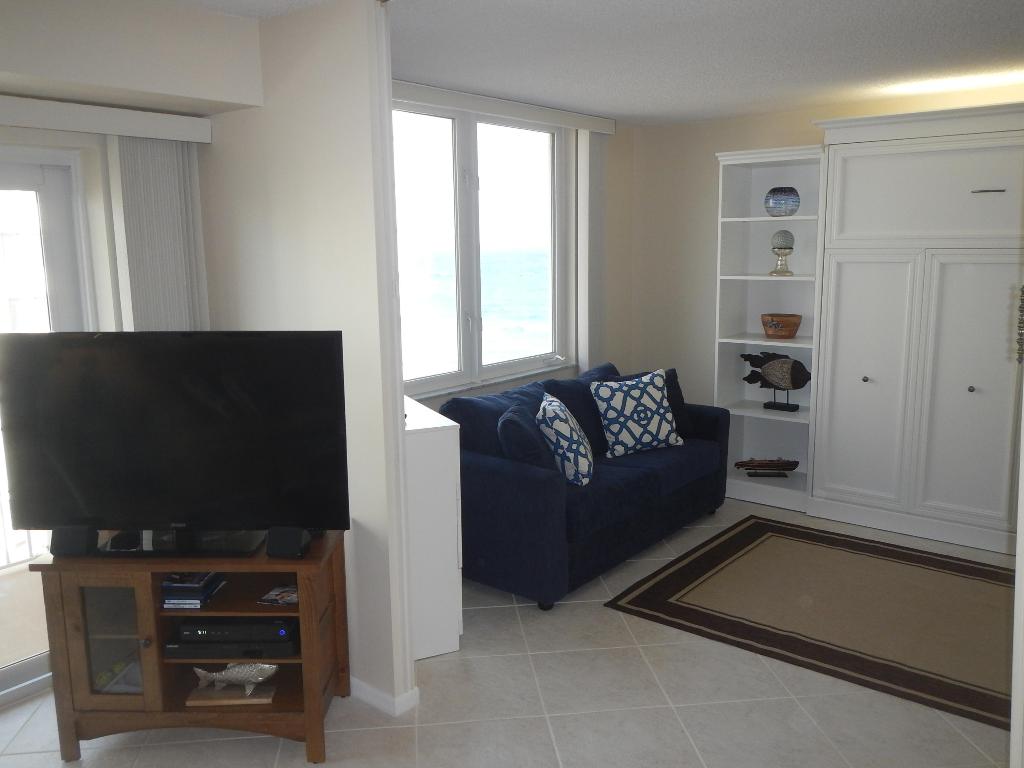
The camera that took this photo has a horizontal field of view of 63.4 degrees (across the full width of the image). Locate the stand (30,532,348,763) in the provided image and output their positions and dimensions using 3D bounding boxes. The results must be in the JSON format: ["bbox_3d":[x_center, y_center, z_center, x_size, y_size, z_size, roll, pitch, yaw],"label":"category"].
[{"bbox_3d":[-1.046,0.865,2.878,0.940,0.685,0.460,-1,10,1],"label":"stand"}]

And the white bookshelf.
[{"bbox_3d":[1.647,-0.333,5.210,0.650,2.160,0.420,7,13,40],"label":"white bookshelf"}]

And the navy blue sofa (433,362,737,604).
[{"bbox_3d":[0.416,0.439,4.621,0.890,0.880,1.790,7,13,40],"label":"navy blue sofa"}]

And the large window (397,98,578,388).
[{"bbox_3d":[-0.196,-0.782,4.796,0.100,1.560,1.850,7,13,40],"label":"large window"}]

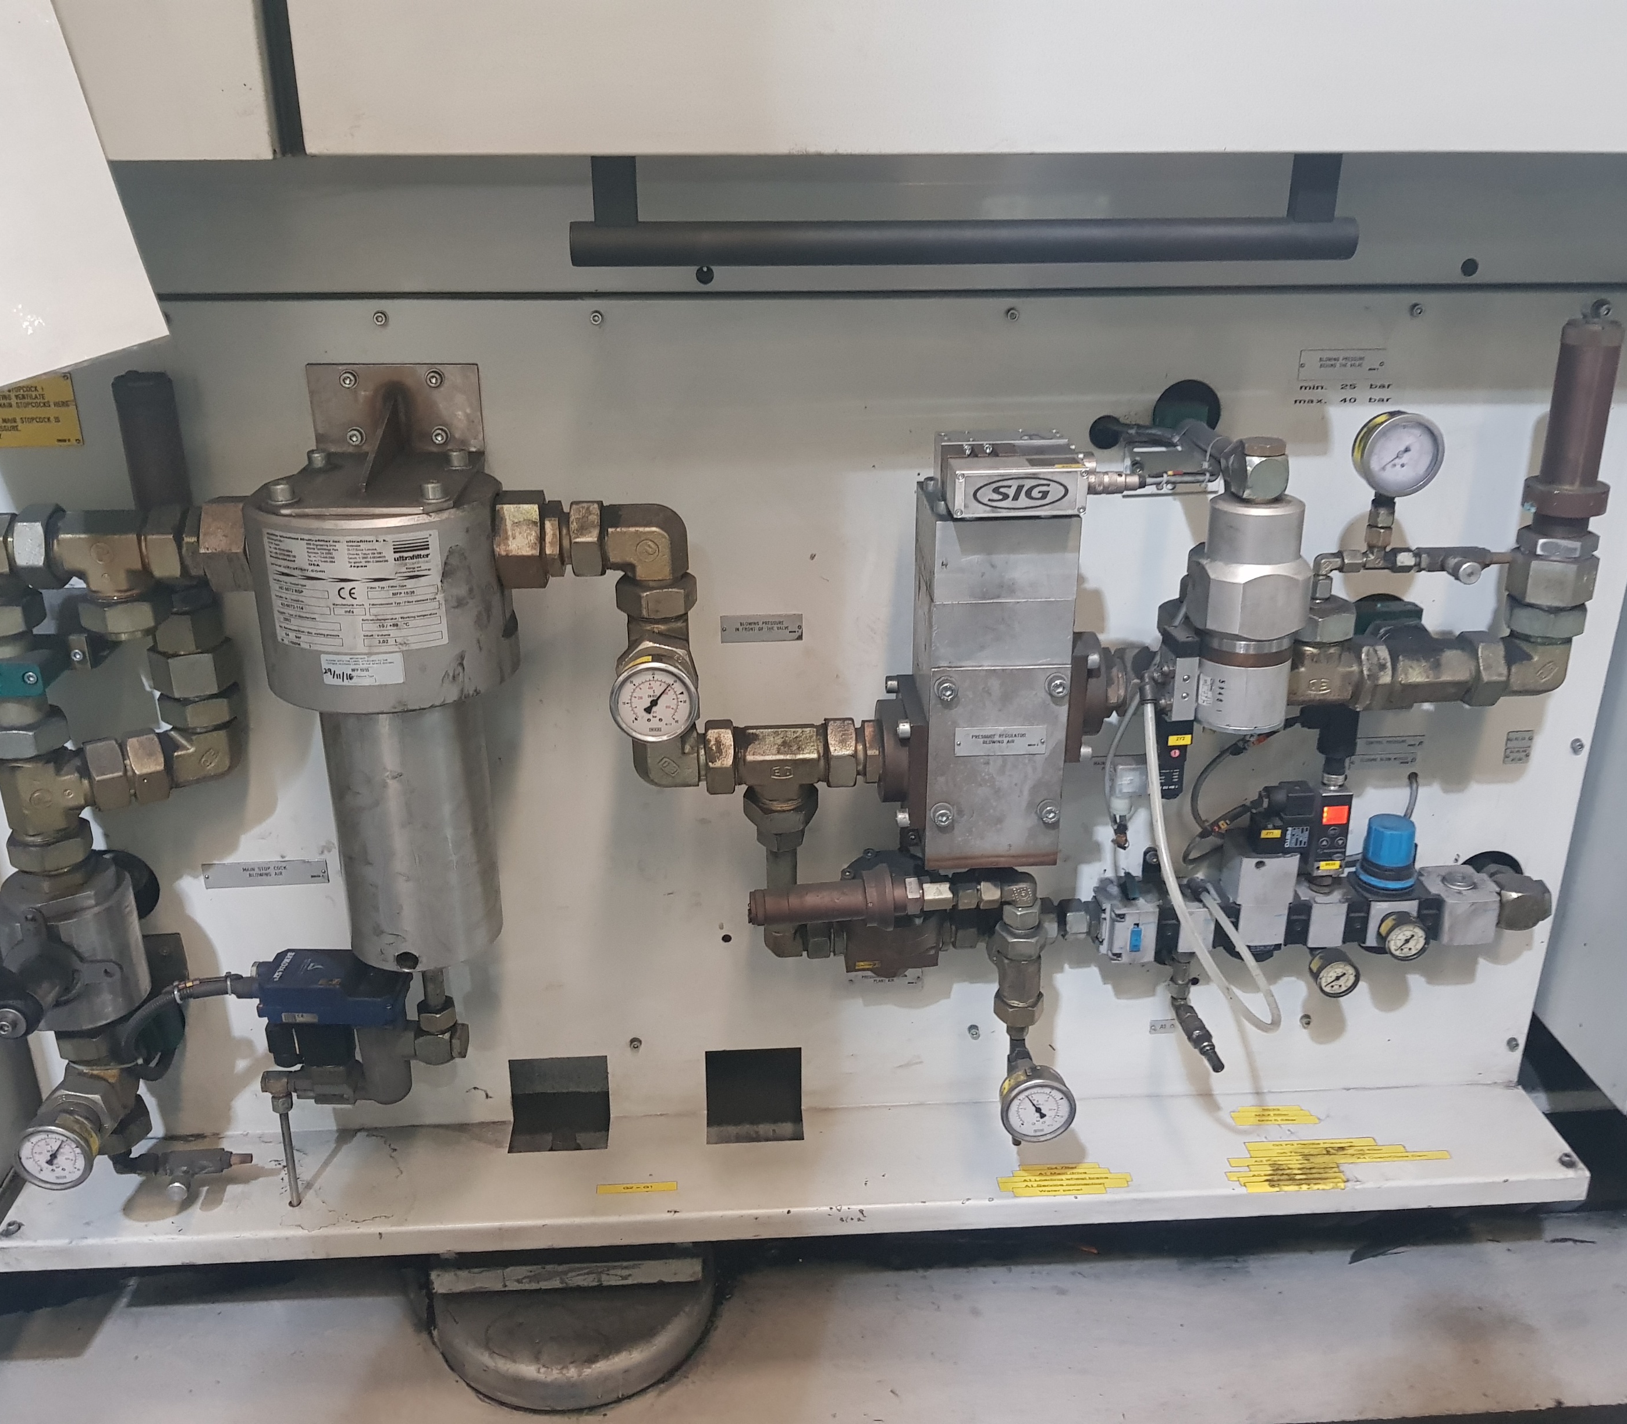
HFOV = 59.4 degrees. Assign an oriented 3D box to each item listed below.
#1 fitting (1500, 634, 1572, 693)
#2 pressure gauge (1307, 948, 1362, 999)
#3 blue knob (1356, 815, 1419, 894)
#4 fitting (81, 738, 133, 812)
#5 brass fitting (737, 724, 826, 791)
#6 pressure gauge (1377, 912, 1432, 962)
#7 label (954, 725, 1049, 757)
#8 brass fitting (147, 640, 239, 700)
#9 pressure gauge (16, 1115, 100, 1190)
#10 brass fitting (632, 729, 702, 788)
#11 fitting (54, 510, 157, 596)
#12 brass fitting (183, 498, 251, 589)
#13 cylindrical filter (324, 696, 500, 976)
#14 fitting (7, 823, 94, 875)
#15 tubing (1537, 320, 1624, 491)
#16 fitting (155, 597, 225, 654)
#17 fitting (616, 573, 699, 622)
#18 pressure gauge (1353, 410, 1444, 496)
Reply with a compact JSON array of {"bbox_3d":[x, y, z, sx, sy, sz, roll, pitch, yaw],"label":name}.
[{"bbox_3d":[0.616,-0.045,1.235,0.056,0.053,0.050,-1,22,-3],"label":"fitting"},{"bbox_3d":[0.493,0.247,1.350,0.041,0.041,0.028,-1,22,-3],"label":"pressure gauge"},{"bbox_3d":[0.557,0.133,1.377,0.053,0.059,0.053,-1,21,-3],"label":"blue knob"},{"bbox_3d":[-0.609,0.054,1.230,0.030,0.064,0.064,-11,24,-25],"label":"fitting"},{"bbox_3d":[-0.028,0.040,1.226,0.073,0.056,0.053,-1,21,-3],"label":"brass fitting"},{"bbox_3d":[0.559,0.212,1.355,0.042,0.042,0.027,-1,21,-3],"label":"pressure gauge"},{"bbox_3d":[0.154,0.024,1.176,0.075,0.025,0.002,-1,21,-3],"label":"label"},{"bbox_3d":[-0.536,-0.040,1.230,0.067,0.034,0.067,-1,21,-3],"label":"brass fitting"},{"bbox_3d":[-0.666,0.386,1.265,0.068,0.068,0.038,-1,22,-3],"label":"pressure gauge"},{"bbox_3d":[-0.126,0.033,1.215,0.058,0.056,0.050,-1,22,-3],"label":"brass fitting"},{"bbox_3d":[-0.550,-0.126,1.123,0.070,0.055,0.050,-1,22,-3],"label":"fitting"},{"bbox_3d":[-0.456,-0.131,1.121,0.046,0.070,0.070,-1,21,-3],"label":"brass fitting"},{"bbox_3d":[-0.346,0.083,1.239,0.131,0.260,0.131,-1,22,-3],"label":"cylindrical filter"},{"bbox_3d":[-0.642,0.113,1.200,0.063,0.027,0.063,-1,21,-3],"label":"fitting"},{"bbox_3d":[0.627,-0.251,1.168,0.042,0.127,0.042,-1,22,-3],"label":"tubing"},{"bbox_3d":[-0.526,-0.071,1.202,0.057,0.035,0.053,-1,22,-3],"label":"fitting"},{"bbox_3d":[-0.131,-0.095,1.182,0.067,0.030,0.063,-1,22,-3],"label":"fitting"},{"bbox_3d":[0.472,-0.211,1.161,0.067,0.070,0.034,-1,21,-3],"label":"pressure gauge"}]

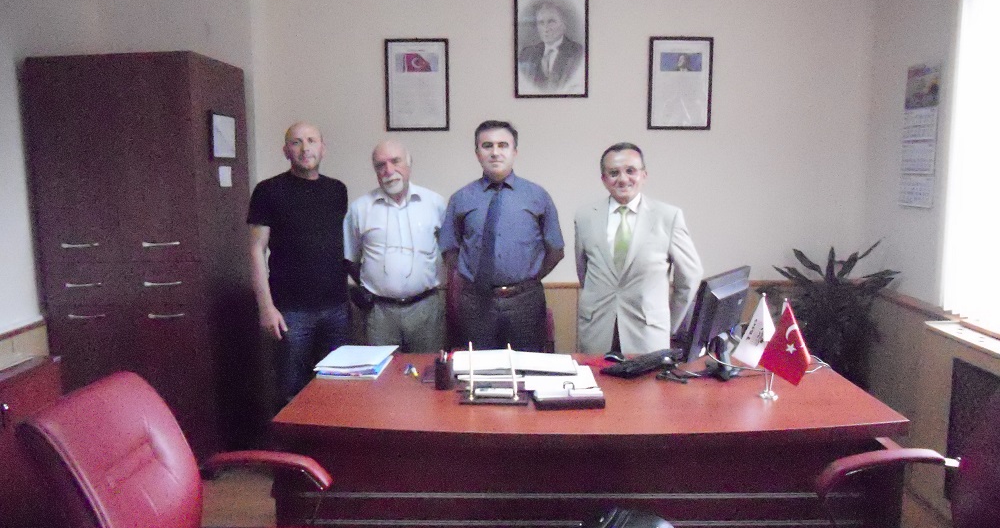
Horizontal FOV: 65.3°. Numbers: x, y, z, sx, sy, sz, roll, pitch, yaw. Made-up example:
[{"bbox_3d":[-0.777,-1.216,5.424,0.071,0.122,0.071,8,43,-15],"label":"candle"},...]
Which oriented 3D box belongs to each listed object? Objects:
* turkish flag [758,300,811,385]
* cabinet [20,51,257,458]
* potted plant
[{"bbox_3d":[0.997,0.275,2.733,0.180,0.290,0.070,1,9,6],"label":"turkish flag"},{"bbox_3d":[-1.834,-0.005,4.133,0.771,2.075,0.700,0,7,1],"label":"cabinet"},{"bbox_3d":[1.638,0.470,3.896,0.580,1.173,0.550,0,9,0],"label":"potted plant"}]

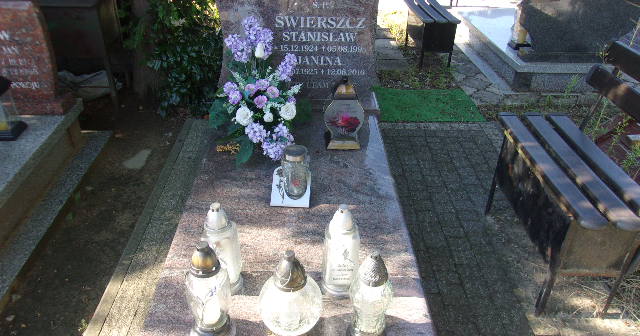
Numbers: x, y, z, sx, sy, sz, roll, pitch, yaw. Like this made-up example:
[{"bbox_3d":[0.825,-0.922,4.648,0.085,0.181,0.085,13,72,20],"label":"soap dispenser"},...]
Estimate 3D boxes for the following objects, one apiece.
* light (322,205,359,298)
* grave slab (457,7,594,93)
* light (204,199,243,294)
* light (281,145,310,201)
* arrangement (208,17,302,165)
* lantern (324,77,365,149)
[{"bbox_3d":[0.059,0.231,1.438,0.102,0.292,0.100,-2,31,-3],"label":"light"},{"bbox_3d":[2.082,-1.195,4.828,1.120,0.220,1.941,0,31,-2],"label":"grave slab"},{"bbox_3d":[-0.283,0.227,1.445,0.102,0.291,0.102,2,31,3],"label":"light"},{"bbox_3d":[-0.093,0.017,1.886,0.103,0.199,0.103,0,31,0],"label":"light"},{"bbox_3d":[-0.262,-0.335,2.164,0.400,0.520,0.320,0,31,0],"label":"arrangement"},{"bbox_3d":[0.116,-0.250,2.232,0.176,0.319,0.115,0,31,-2],"label":"lantern"}]

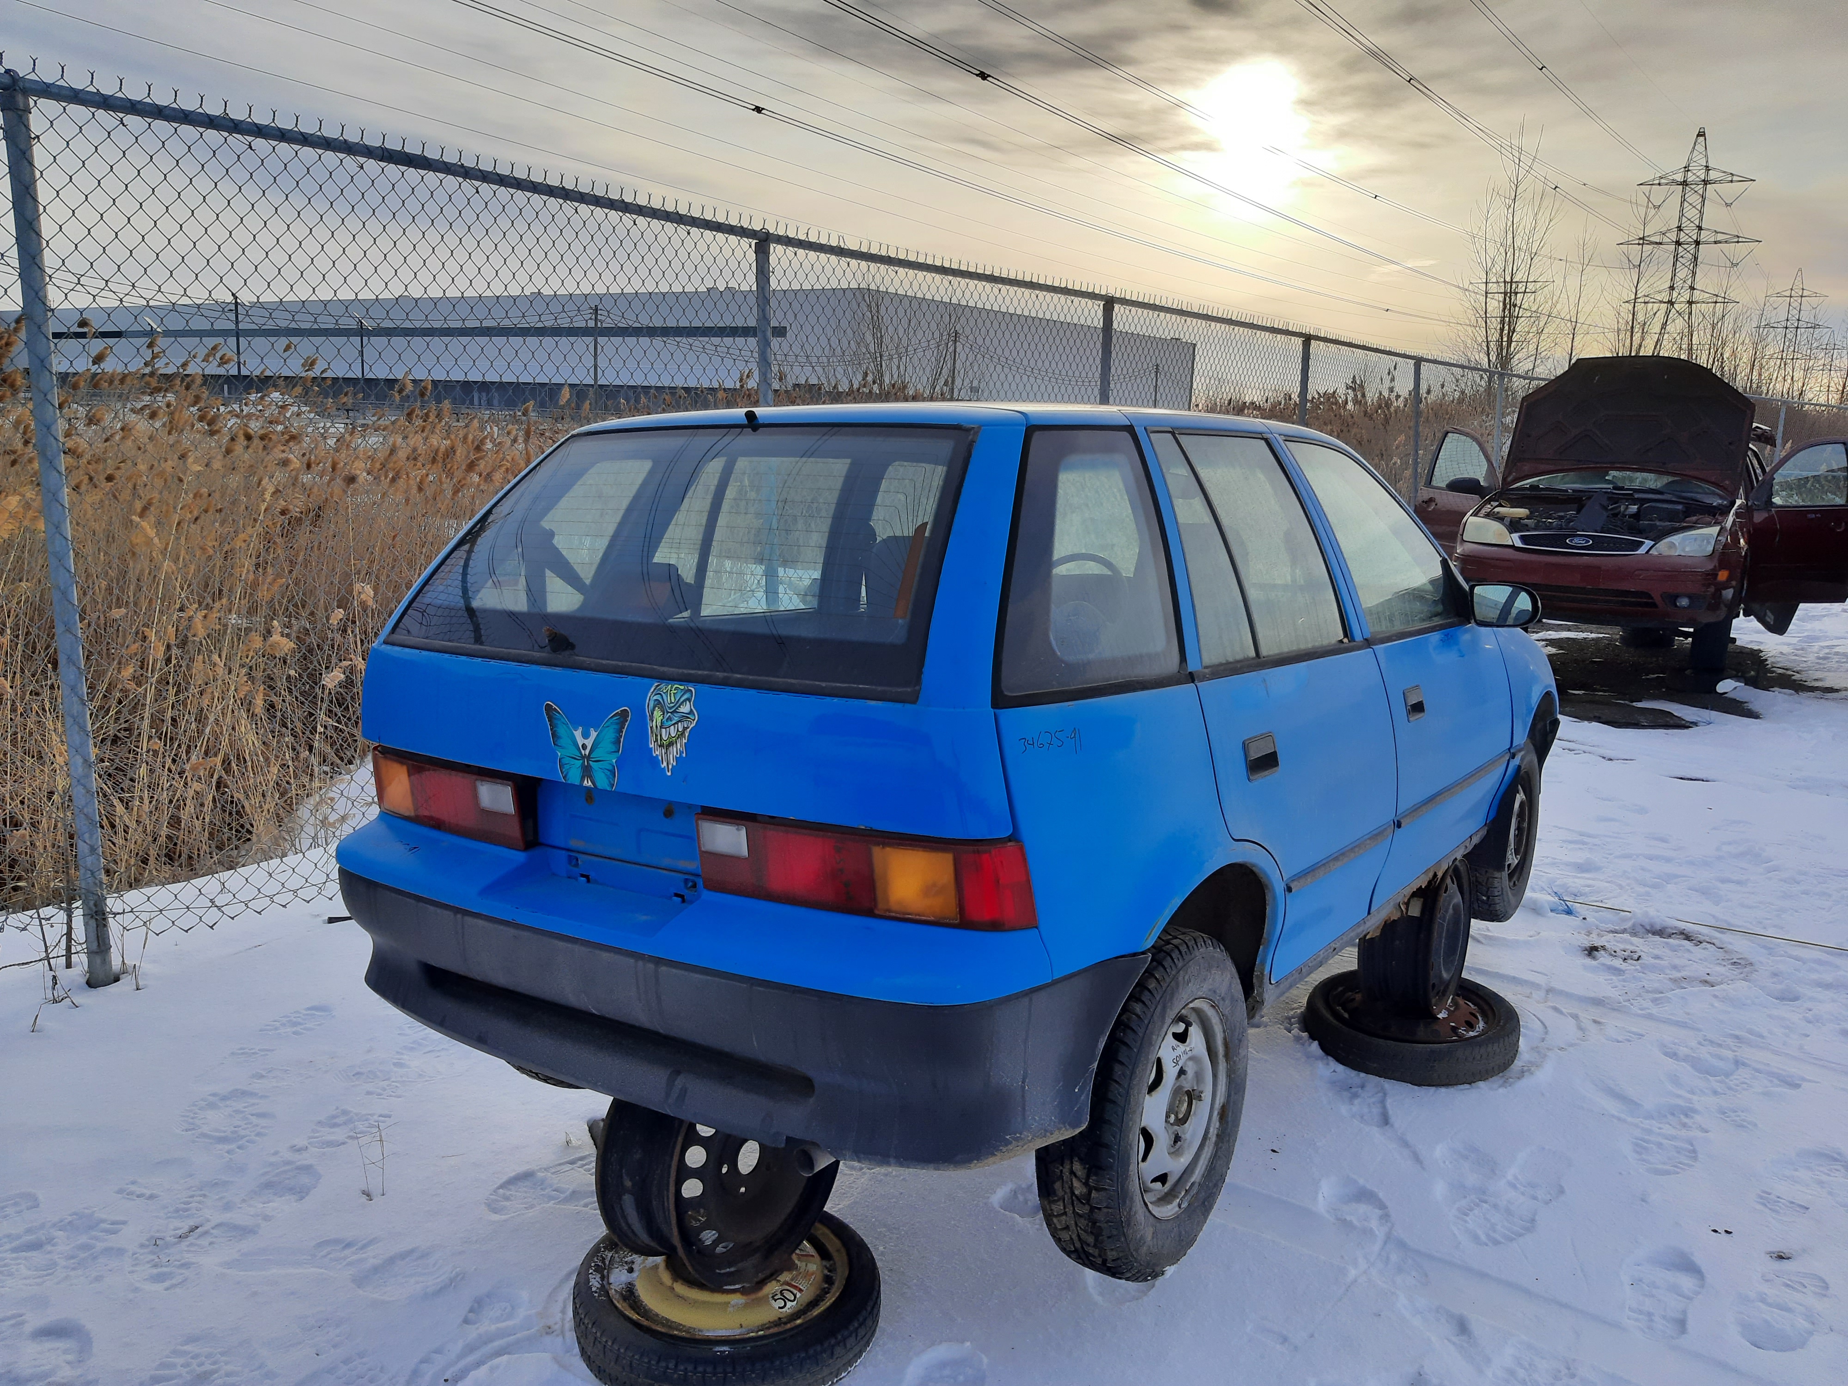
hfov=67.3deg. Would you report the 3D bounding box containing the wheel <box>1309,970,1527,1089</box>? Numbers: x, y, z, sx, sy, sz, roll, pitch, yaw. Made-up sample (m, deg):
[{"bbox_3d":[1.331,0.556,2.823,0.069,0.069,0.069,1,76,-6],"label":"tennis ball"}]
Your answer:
[{"bbox_3d":[1.266,0.854,3.595,0.515,0.115,0.515,-1,12,0],"label":"wheel"}]

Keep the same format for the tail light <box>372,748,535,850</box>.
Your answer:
[{"bbox_3d":[-0.817,0.169,2.367,0.495,0.125,0.115,6,8,34],"label":"tail light"}]

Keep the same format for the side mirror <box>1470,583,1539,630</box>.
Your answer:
[{"bbox_3d":[1.408,-0.212,3.331,0.162,0.108,0.095,6,8,34],"label":"side mirror"}]

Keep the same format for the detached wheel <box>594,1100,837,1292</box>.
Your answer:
[{"bbox_3d":[-0.334,0.763,2.335,0.175,0.408,0.408,3,10,37],"label":"detached wheel"}]

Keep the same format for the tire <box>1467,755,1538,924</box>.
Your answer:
[{"bbox_3d":[1.663,0.436,4.125,0.146,0.534,0.534,8,13,44],"label":"tire"}]

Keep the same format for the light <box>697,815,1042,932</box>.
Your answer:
[{"bbox_3d":[-0.092,0.238,1.884,0.495,0.128,0.115,6,8,34],"label":"light"}]

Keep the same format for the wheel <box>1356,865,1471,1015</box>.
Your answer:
[{"bbox_3d":[1.272,0.620,3.582,0.174,0.408,0.408,6,12,34],"label":"wheel"}]

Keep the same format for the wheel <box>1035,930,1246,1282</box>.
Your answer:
[{"bbox_3d":[0.347,0.630,2.156,0.146,0.534,0.534,4,11,34],"label":"wheel"}]

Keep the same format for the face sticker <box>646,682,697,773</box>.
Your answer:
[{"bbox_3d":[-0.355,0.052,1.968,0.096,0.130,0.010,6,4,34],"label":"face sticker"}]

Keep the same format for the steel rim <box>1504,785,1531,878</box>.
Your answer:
[{"bbox_3d":[1.678,0.438,4.111,0.100,0.325,0.325,8,13,44],"label":"steel rim"}]

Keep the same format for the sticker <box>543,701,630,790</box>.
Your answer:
[{"bbox_3d":[-0.503,0.078,2.065,0.182,0.126,0.010,6,4,34],"label":"sticker"}]

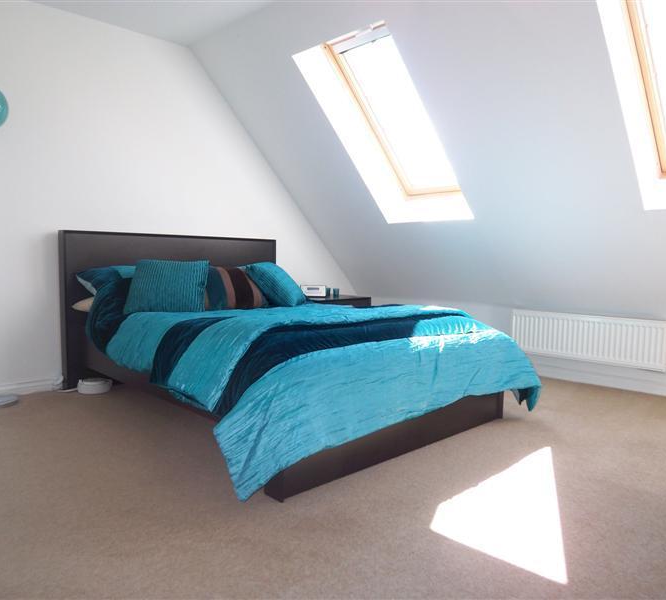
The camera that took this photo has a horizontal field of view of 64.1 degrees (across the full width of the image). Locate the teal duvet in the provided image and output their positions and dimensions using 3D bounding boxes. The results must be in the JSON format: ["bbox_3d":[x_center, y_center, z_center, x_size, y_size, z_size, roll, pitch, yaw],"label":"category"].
[{"bbox_3d":[-0.198,0.265,2.901,1.922,0.584,1.871,-3,6,-45],"label":"teal duvet"}]

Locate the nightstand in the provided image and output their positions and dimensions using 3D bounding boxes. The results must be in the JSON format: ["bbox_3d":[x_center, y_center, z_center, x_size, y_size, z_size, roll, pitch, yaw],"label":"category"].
[{"bbox_3d":[-0.105,0.234,4.532,0.443,0.511,0.714,5,6,44],"label":"nightstand"}]

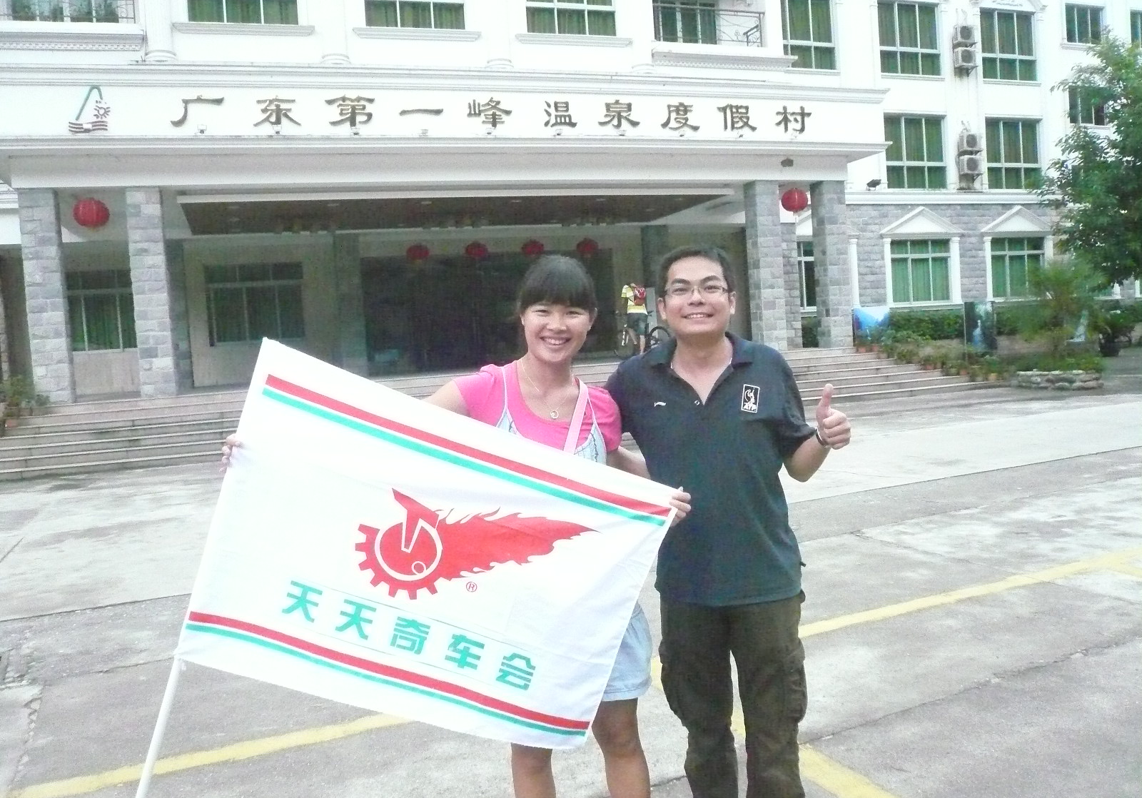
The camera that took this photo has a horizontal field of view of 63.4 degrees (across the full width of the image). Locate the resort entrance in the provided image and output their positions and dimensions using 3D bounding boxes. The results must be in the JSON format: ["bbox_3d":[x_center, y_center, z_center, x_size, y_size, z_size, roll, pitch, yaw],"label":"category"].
[{"bbox_3d":[-1.957,-2.318,24.100,6.737,2.957,0.300,-5,3,-19],"label":"resort entrance"}]

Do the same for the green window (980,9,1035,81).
[{"bbox_3d":[13.896,-11.221,29.368,2.128,2.116,0.150,-5,3,-19],"label":"green window"}]

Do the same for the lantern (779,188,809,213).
[{"bbox_3d":[4.600,-4.077,19.014,0.551,0.514,0.551,-5,4,-19],"label":"lantern"}]

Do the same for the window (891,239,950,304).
[{"bbox_3d":[10.834,-3.940,28.558,2.227,1.934,0.150,-5,3,-19],"label":"window"}]

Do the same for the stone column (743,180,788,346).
[{"bbox_3d":[4.227,-2.864,20.090,0.569,3.624,0.530,-5,3,-19],"label":"stone column"}]

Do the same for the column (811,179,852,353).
[{"bbox_3d":[5.470,-2.786,19.355,0.541,3.500,0.448,-5,4,-19],"label":"column"}]

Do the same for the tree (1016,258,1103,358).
[{"bbox_3d":[9.791,-1.797,18.516,1.580,2.074,1.550,-5,4,-19],"label":"tree"}]

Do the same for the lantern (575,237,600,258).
[{"bbox_3d":[0.437,-3.941,24.044,0.580,0.480,0.580,-4,3,0],"label":"lantern"}]

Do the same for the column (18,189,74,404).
[{"bbox_3d":[-8.270,-1.588,14.601,0.541,3.500,0.448,-5,4,-19],"label":"column"}]

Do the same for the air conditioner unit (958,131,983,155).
[{"bbox_3d":[11.848,-7.617,27.383,0.740,0.530,0.290,-5,4,-19],"label":"air conditioner unit"}]

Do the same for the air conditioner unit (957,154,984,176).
[{"bbox_3d":[12.443,-7.235,28.721,0.755,0.512,0.300,-5,3,-19],"label":"air conditioner unit"}]

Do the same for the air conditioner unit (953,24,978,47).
[{"bbox_3d":[12.126,-11.192,28.483,0.697,0.491,0.300,-5,3,-19],"label":"air conditioner unit"}]

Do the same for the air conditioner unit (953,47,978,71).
[{"bbox_3d":[12.170,-10.488,28.521,0.732,0.506,0.300,-5,3,-19],"label":"air conditioner unit"}]

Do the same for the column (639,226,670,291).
[{"bbox_3d":[2.215,-2.887,24.134,0.541,3.500,0.448,-5,4,-19],"label":"column"}]

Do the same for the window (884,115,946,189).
[{"bbox_3d":[10.107,-7.251,27.065,2.203,2.215,0.150,-5,4,-19],"label":"window"}]

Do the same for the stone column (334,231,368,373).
[{"bbox_3d":[-5.388,-2.251,22.602,0.566,3.434,0.550,-5,3,-19],"label":"stone column"}]

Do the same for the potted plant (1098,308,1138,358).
[{"bbox_3d":[16.550,-2.013,27.977,1.080,1.513,1.080,-5,4,-19],"label":"potted plant"}]

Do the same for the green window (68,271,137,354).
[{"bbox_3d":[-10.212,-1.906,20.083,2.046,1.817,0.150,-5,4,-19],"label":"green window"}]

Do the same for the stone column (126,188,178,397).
[{"bbox_3d":[-7.323,-1.831,16.169,0.533,3.571,0.530,-5,3,-19],"label":"stone column"}]

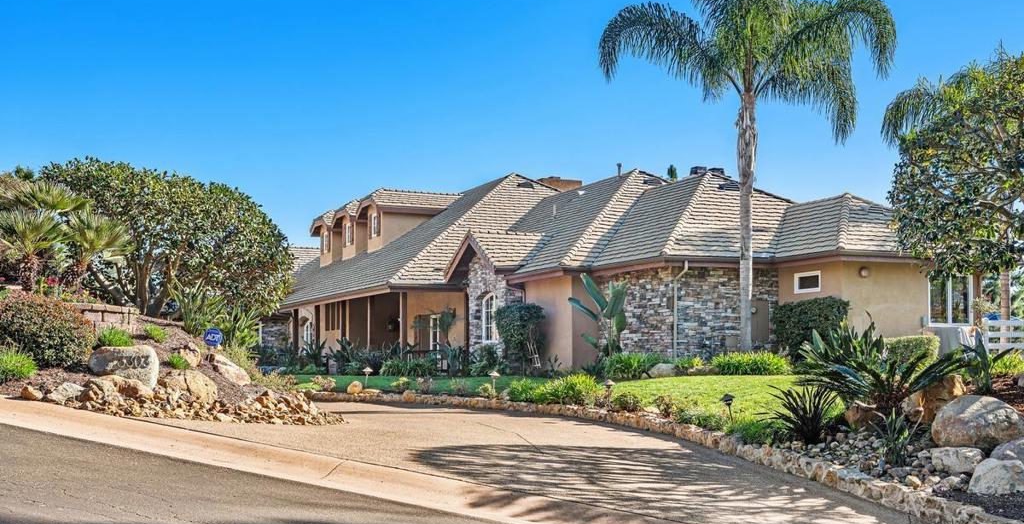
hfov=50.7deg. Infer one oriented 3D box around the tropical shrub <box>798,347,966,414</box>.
[{"bbox_3d":[4.458,1.438,13.000,2.000,0.880,1.850,0,-3,0],"label":"tropical shrub"}]

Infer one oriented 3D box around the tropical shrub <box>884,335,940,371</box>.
[{"bbox_3d":[8.624,1.990,23.500,1.150,0.820,0.900,1,-5,-25],"label":"tropical shrub"}]

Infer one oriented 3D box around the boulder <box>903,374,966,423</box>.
[{"bbox_3d":[4.849,1.566,12.400,0.720,0.560,0.600,-2,-5,21],"label":"boulder"}]

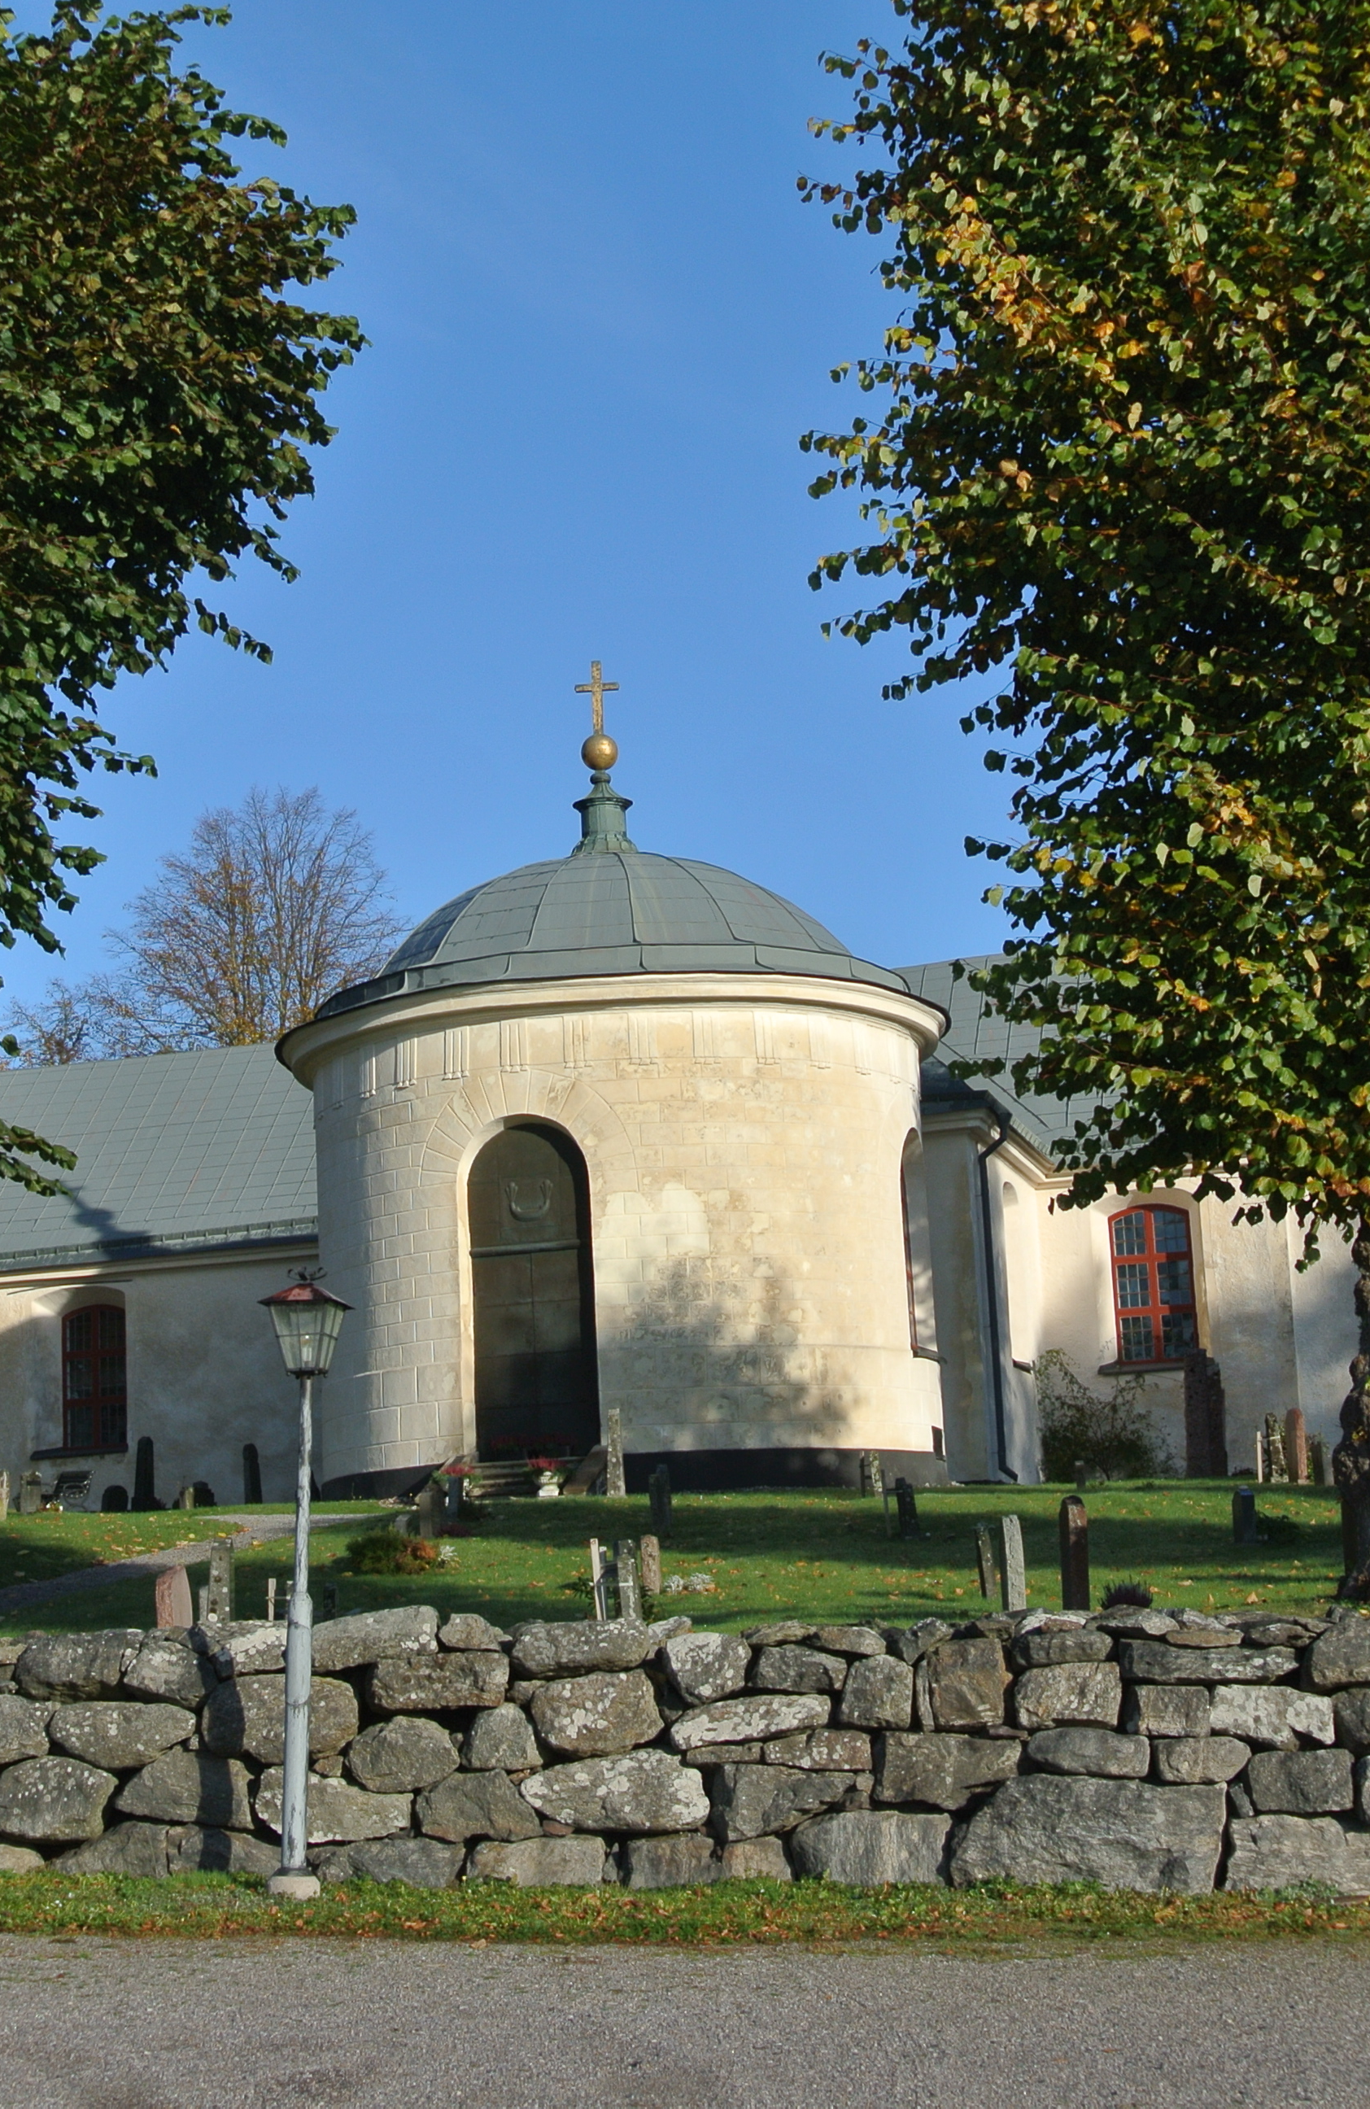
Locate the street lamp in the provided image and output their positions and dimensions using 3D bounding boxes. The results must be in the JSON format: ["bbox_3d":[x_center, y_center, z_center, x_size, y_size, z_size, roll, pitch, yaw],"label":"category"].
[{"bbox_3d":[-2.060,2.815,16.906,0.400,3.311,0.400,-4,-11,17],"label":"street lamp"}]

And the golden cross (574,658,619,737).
[{"bbox_3d":[-1.379,-5.850,51.482,0.732,1.238,0.130,-5,-11,15],"label":"golden cross"}]

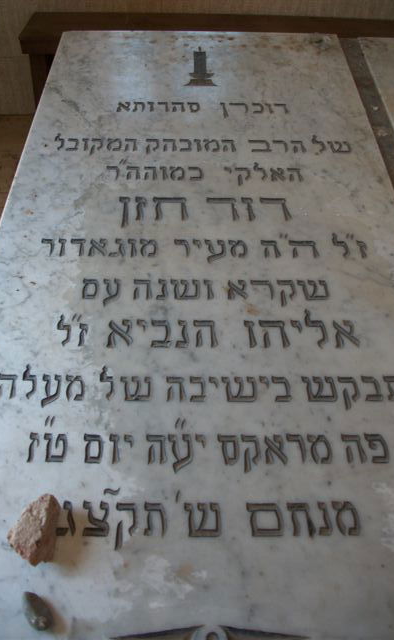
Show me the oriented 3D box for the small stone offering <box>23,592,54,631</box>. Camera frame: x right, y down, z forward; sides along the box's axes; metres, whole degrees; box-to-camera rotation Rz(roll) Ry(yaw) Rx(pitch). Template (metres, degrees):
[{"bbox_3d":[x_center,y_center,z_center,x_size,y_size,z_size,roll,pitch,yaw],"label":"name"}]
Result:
[{"bbox_3d":[-0.210,0.383,0.754,0.029,0.023,0.055,-33,58,-25],"label":"small stone offering"}]

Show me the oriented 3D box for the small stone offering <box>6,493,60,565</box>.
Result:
[{"bbox_3d":[-0.225,0.295,0.809,0.061,0.051,0.082,18,52,14],"label":"small stone offering"}]

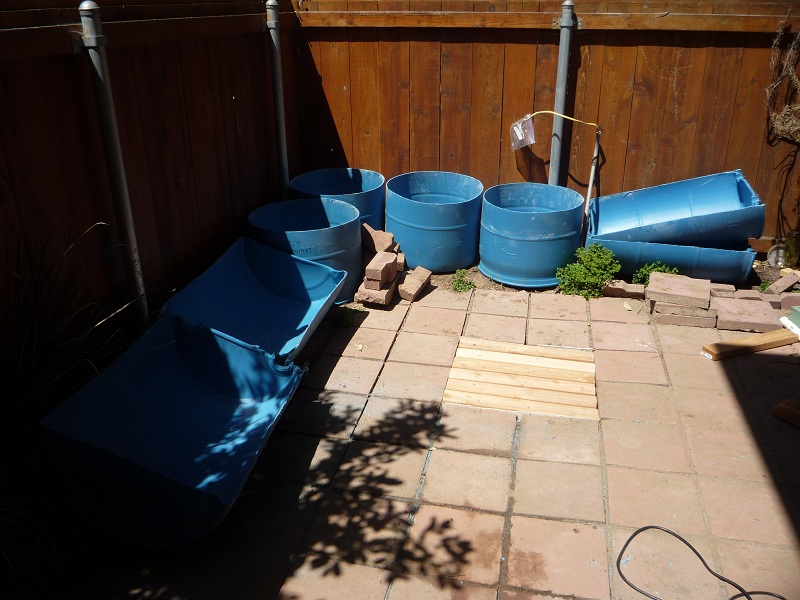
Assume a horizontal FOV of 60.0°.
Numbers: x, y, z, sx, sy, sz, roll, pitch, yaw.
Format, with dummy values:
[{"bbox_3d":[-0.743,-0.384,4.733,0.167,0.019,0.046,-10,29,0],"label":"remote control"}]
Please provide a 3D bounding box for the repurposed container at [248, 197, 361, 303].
[{"bbox_3d":[-0.515,-0.272,3.860,0.600,0.440,0.600,-1,23,0],"label":"repurposed container"}]

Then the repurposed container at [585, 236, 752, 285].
[{"bbox_3d":[1.564,-0.296,4.123,0.880,0.265,0.550,6,25,16],"label":"repurposed container"}]

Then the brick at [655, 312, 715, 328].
[{"bbox_3d":[1.462,0.055,3.591,0.290,0.053,0.260,5,24,14],"label":"brick"}]

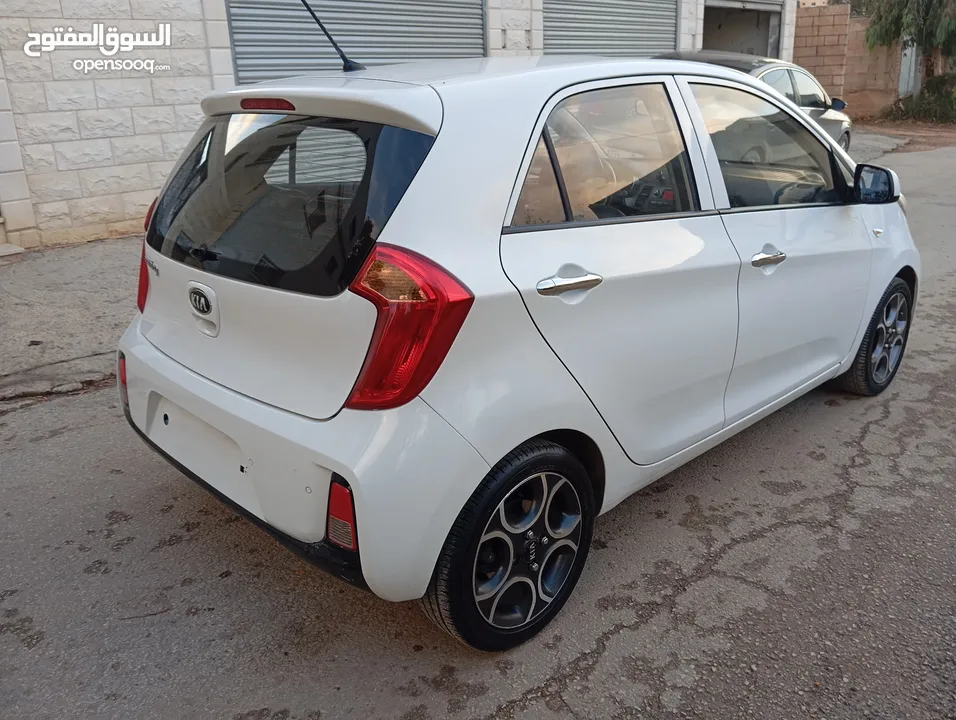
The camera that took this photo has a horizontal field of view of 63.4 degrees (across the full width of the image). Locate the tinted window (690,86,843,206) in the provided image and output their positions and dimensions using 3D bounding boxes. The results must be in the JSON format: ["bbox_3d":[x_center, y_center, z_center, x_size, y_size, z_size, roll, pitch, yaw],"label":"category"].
[{"bbox_3d":[1.004,-0.714,2.596,0.800,0.430,0.060,-13,4,-41],"label":"tinted window"}]

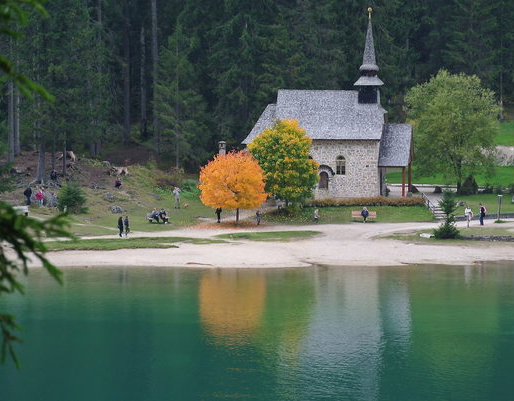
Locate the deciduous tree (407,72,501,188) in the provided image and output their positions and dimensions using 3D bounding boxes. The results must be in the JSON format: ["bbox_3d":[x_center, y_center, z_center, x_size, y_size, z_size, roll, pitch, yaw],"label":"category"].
[{"bbox_3d":[16.443,-5.846,303.000,7.700,9.880,7.700,0,4,0],"label":"deciduous tree"}]

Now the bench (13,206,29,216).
[{"bbox_3d":[-19.861,0.919,301.000,1.750,0.830,0.650,0,1,-5],"label":"bench"}]

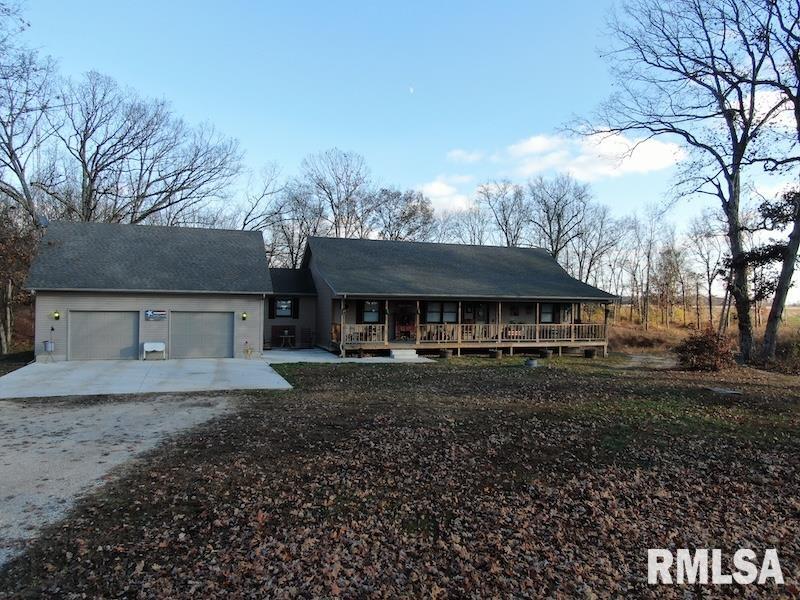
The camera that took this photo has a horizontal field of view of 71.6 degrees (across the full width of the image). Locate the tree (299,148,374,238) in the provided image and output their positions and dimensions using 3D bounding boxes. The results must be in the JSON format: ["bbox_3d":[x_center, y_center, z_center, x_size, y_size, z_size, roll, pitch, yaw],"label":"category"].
[{"bbox_3d":[-6.163,-5.768,52.933,7.262,17.417,7.262,1,0,0],"label":"tree"}]

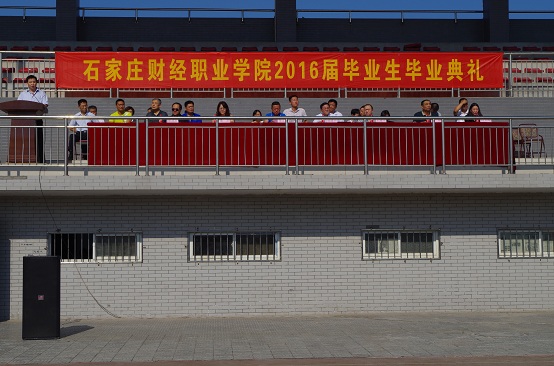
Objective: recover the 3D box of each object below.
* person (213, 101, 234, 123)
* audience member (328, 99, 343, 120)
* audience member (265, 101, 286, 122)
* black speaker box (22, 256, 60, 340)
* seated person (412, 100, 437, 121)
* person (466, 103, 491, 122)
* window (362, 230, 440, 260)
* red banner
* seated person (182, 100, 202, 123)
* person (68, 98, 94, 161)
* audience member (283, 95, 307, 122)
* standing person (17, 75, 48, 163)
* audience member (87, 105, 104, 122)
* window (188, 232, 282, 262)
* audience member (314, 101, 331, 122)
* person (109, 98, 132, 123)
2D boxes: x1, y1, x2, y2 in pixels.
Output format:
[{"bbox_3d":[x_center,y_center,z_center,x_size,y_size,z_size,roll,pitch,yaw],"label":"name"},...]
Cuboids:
[{"bbox_3d":[-1.057,-1.021,18.321,0.480,1.226,0.720,0,-3,-7],"label":"person"},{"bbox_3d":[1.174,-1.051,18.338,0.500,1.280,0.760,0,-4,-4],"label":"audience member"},{"bbox_3d":[-0.008,-0.980,18.079,0.520,1.259,0.720,0,-3,-4],"label":"audience member"},{"bbox_3d":[-3.538,1.727,13.896,0.545,1.220,0.500,0,-4,-9],"label":"black speaker box"},{"bbox_3d":[2.992,-1.018,18.300,0.540,1.303,0.740,0,-3,-4],"label":"seated person"},{"bbox_3d":[3.997,-0.988,18.372,0.500,1.234,0.720,0,-3,-4],"label":"person"},{"bbox_3d":[2.357,1.177,17.399,1.508,0.573,0.100,0,-3,-4],"label":"window"},{"bbox_3d":[0.143,-2.583,21.176,10.334,0.830,0.040,0,-3,-4],"label":"red banner"},{"bbox_3d":[-1.745,-1.067,18.913,0.520,1.262,0.740,0,-3,-4],"label":"seated person"},{"bbox_3d":[-3.753,-0.990,17.653,0.520,1.290,0.800,0,-4,-4],"label":"person"},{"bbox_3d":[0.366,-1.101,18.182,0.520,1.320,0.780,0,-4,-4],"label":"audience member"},{"bbox_3d":[-4.735,-1.204,17.776,0.550,1.758,0.380,0,-3,-4],"label":"standing person"},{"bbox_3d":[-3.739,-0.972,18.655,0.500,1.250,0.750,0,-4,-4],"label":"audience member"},{"bbox_3d":[-0.783,1.191,17.169,1.739,0.566,0.100,0,-3,-4],"label":"window"},{"bbox_3d":[0.947,-0.915,17.473,0.500,1.270,0.760,0,-4,-4],"label":"audience member"},{"bbox_3d":[-2.973,-0.970,17.456,0.520,1.290,0.780,0,-4,-4],"label":"person"}]

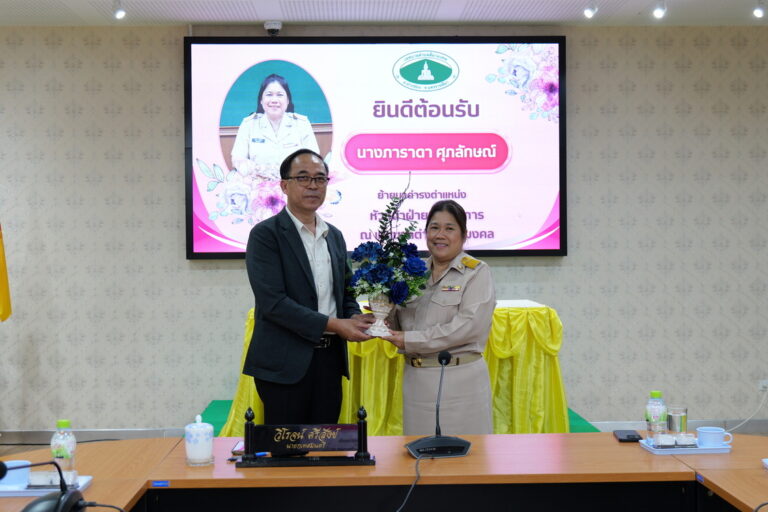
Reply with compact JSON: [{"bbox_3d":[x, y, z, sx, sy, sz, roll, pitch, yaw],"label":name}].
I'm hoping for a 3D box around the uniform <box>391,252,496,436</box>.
[{"bbox_3d":[0.220,0.408,3.646,0.440,0.850,0.340,0,1,35],"label":"uniform"}]

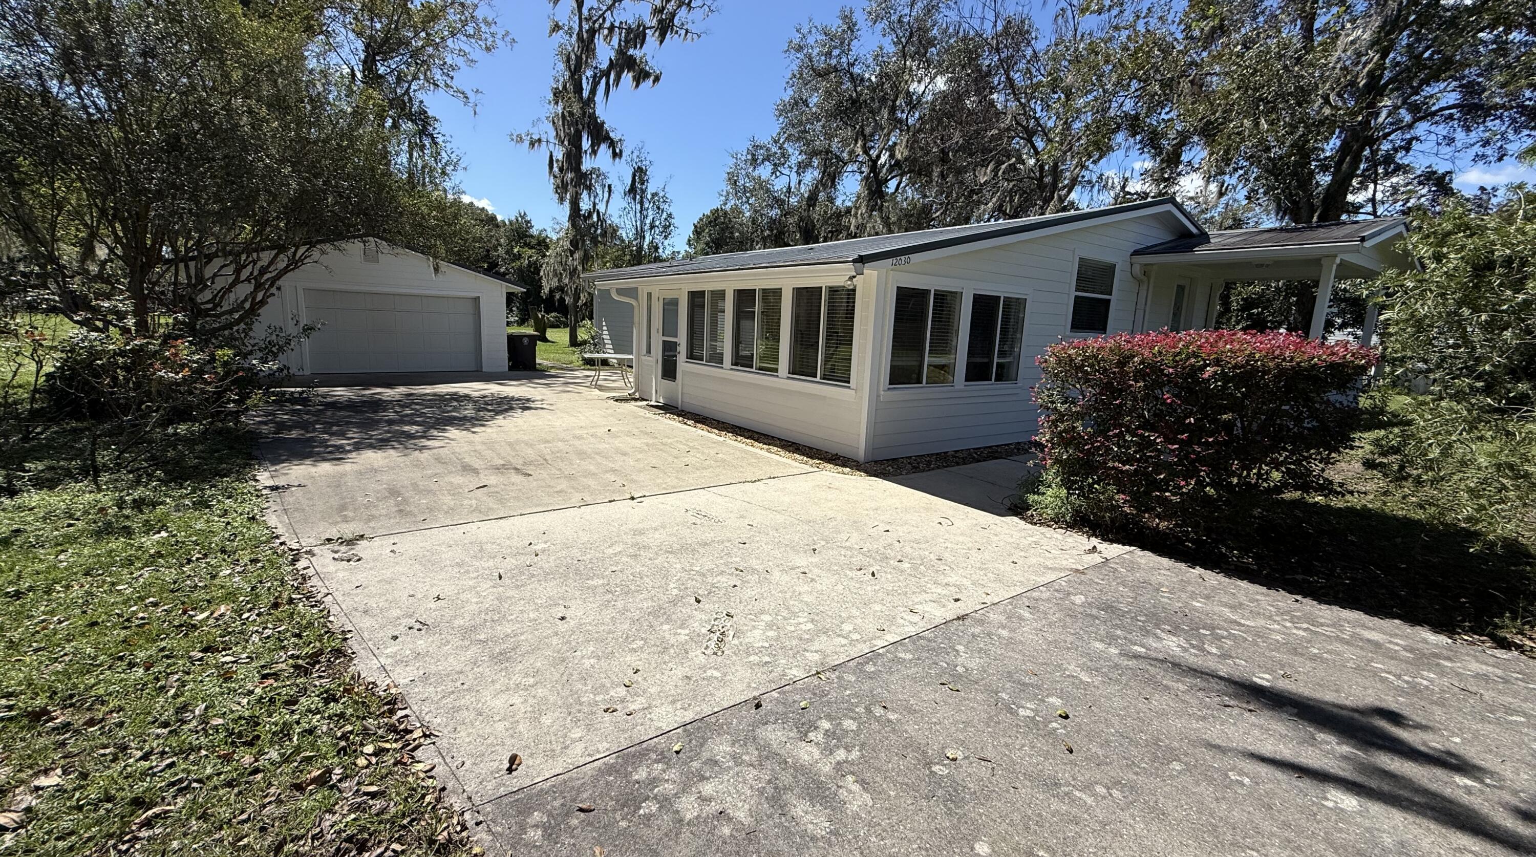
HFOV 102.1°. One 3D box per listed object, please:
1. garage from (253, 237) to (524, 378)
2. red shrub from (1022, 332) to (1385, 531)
[{"bbox_3d":[-12.070,-3.691,18.679,7.500,3.500,7.200,-4,12,-35],"label":"garage"},{"bbox_3d":[4.388,-0.067,6.228,4.200,1.670,1.400,-4,12,-35],"label":"red shrub"}]

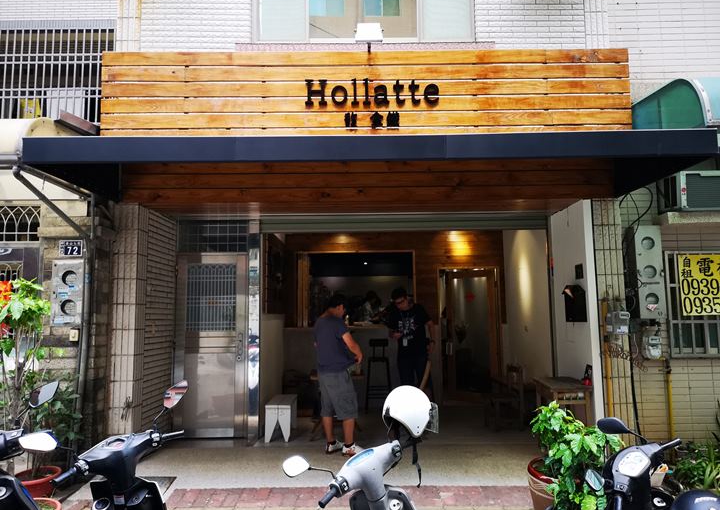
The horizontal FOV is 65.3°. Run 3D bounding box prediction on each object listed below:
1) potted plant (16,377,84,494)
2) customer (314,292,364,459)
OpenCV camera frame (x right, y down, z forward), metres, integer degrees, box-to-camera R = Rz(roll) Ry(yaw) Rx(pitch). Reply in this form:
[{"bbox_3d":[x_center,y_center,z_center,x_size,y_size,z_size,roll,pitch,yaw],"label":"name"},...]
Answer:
[{"bbox_3d":[-2.479,1.480,4.566,0.500,1.030,0.440,-1,-6,0],"label":"potted plant"},{"bbox_3d":[-0.226,1.259,6.048,0.420,1.687,0.500,6,-9,-45],"label":"customer"}]

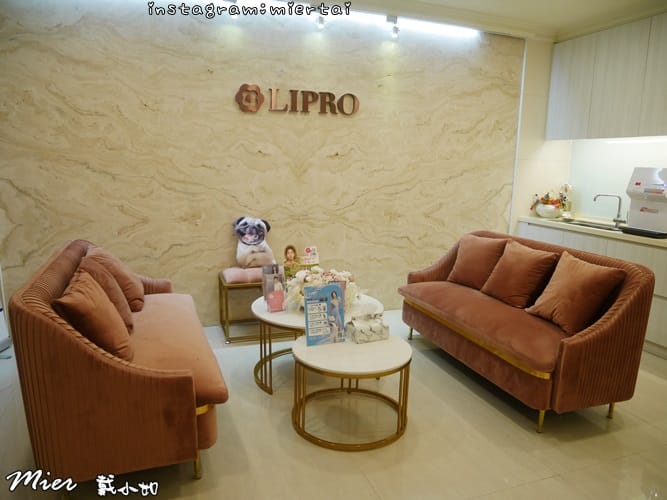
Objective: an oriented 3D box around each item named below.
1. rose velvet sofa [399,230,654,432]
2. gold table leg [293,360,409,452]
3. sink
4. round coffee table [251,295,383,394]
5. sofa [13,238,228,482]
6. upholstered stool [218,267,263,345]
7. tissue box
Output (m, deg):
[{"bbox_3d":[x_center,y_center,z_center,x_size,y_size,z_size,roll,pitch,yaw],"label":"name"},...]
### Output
[{"bbox_3d":[1.073,0.388,3.021,0.725,0.814,1.539,-2,11,-20],"label":"rose velvet sofa"},{"bbox_3d":[0.092,0.702,2.396,0.602,0.363,0.602,1,10,0],"label":"gold table leg"},{"bbox_3d":[2.382,-0.130,4.109,0.377,0.159,0.606,-2,11,-20],"label":"sink"},{"bbox_3d":[-0.097,0.566,2.929,0.822,0.437,0.822,1,10,0],"label":"round coffee table"},{"bbox_3d":[-1.029,0.436,2.445,0.725,0.814,1.549,-2,11,-21],"label":"sofa"},{"bbox_3d":[-0.598,0.407,3.615,0.536,0.487,0.377,-2,11,-20],"label":"upholstered stool"},{"bbox_3d":[0.189,0.420,2.509,0.189,0.119,0.124,-3,11,-21],"label":"tissue box"}]

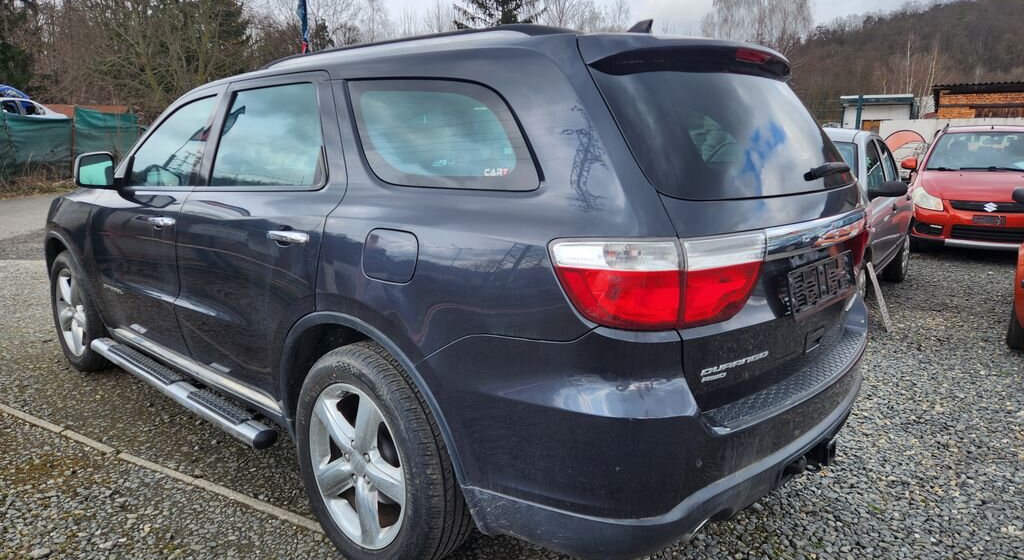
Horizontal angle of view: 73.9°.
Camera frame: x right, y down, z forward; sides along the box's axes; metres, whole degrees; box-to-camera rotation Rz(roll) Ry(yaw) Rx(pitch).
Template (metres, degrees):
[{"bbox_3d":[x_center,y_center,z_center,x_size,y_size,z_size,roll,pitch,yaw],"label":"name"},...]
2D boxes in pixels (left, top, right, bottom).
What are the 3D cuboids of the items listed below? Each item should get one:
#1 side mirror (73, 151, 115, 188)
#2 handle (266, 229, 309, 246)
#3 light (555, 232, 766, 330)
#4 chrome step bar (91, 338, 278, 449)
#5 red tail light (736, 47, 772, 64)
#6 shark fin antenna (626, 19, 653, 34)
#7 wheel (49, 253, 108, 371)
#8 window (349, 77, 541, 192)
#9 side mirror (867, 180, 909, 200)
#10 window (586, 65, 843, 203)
[{"bbox_3d":[-2.154,-0.554,3.502,0.125,0.185,0.200,8,13,34],"label":"side mirror"},{"bbox_3d":[-0.764,-0.146,2.347,0.250,0.045,0.055,10,14,41],"label":"handle"},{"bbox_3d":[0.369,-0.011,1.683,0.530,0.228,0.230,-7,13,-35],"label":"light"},{"bbox_3d":[-1.655,0.494,3.289,1.900,0.075,0.120,10,14,41],"label":"chrome step bar"},{"bbox_3d":[0.737,-0.696,2.129,0.045,0.036,0.240,10,14,41],"label":"red tail light"},{"bbox_3d":[0.428,-0.863,2.359,0.140,0.066,0.060,10,14,41],"label":"shark fin antenna"},{"bbox_3d":[-2.687,0.189,4.347,0.765,0.765,0.270,10,14,41],"label":"wheel"},{"bbox_3d":[-0.238,-0.446,2.015,0.923,0.353,0.060,10,-6,39],"label":"window"},{"bbox_3d":[2.964,-0.708,5.350,0.250,0.155,0.110,8,13,35],"label":"side mirror"},{"bbox_3d":[0.754,-0.448,2.156,1.460,0.480,0.110,-11,-18,-47],"label":"window"}]

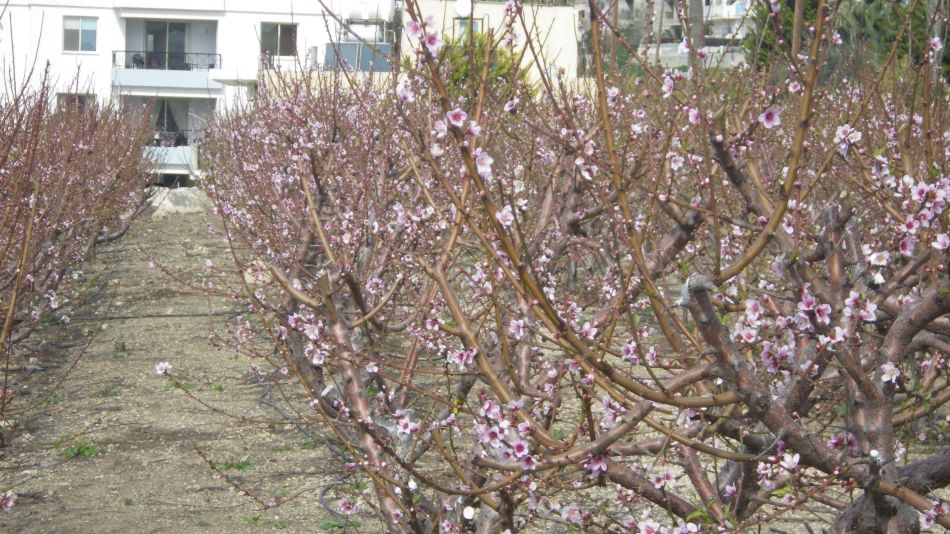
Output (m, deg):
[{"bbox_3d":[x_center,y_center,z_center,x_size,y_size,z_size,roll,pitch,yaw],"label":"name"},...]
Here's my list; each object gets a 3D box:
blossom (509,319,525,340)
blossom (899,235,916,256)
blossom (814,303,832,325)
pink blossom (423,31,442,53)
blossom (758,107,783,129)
[{"bbox_3d":[0.074,0.112,5.200,0.033,0.037,0.020,3,1,27],"label":"blossom"},{"bbox_3d":[0.747,-0.037,5.000,0.034,0.037,0.020,0,3,-37],"label":"blossom"},{"bbox_3d":[0.602,0.080,5.000,0.035,0.037,0.020,0,9,-28],"label":"blossom"},{"bbox_3d":[-0.073,-0.395,5.100,0.036,0.037,0.020,0,6,-3],"label":"pink blossom"},{"bbox_3d":[0.490,-0.247,4.800,0.038,0.036,0.020,0,6,6],"label":"blossom"}]

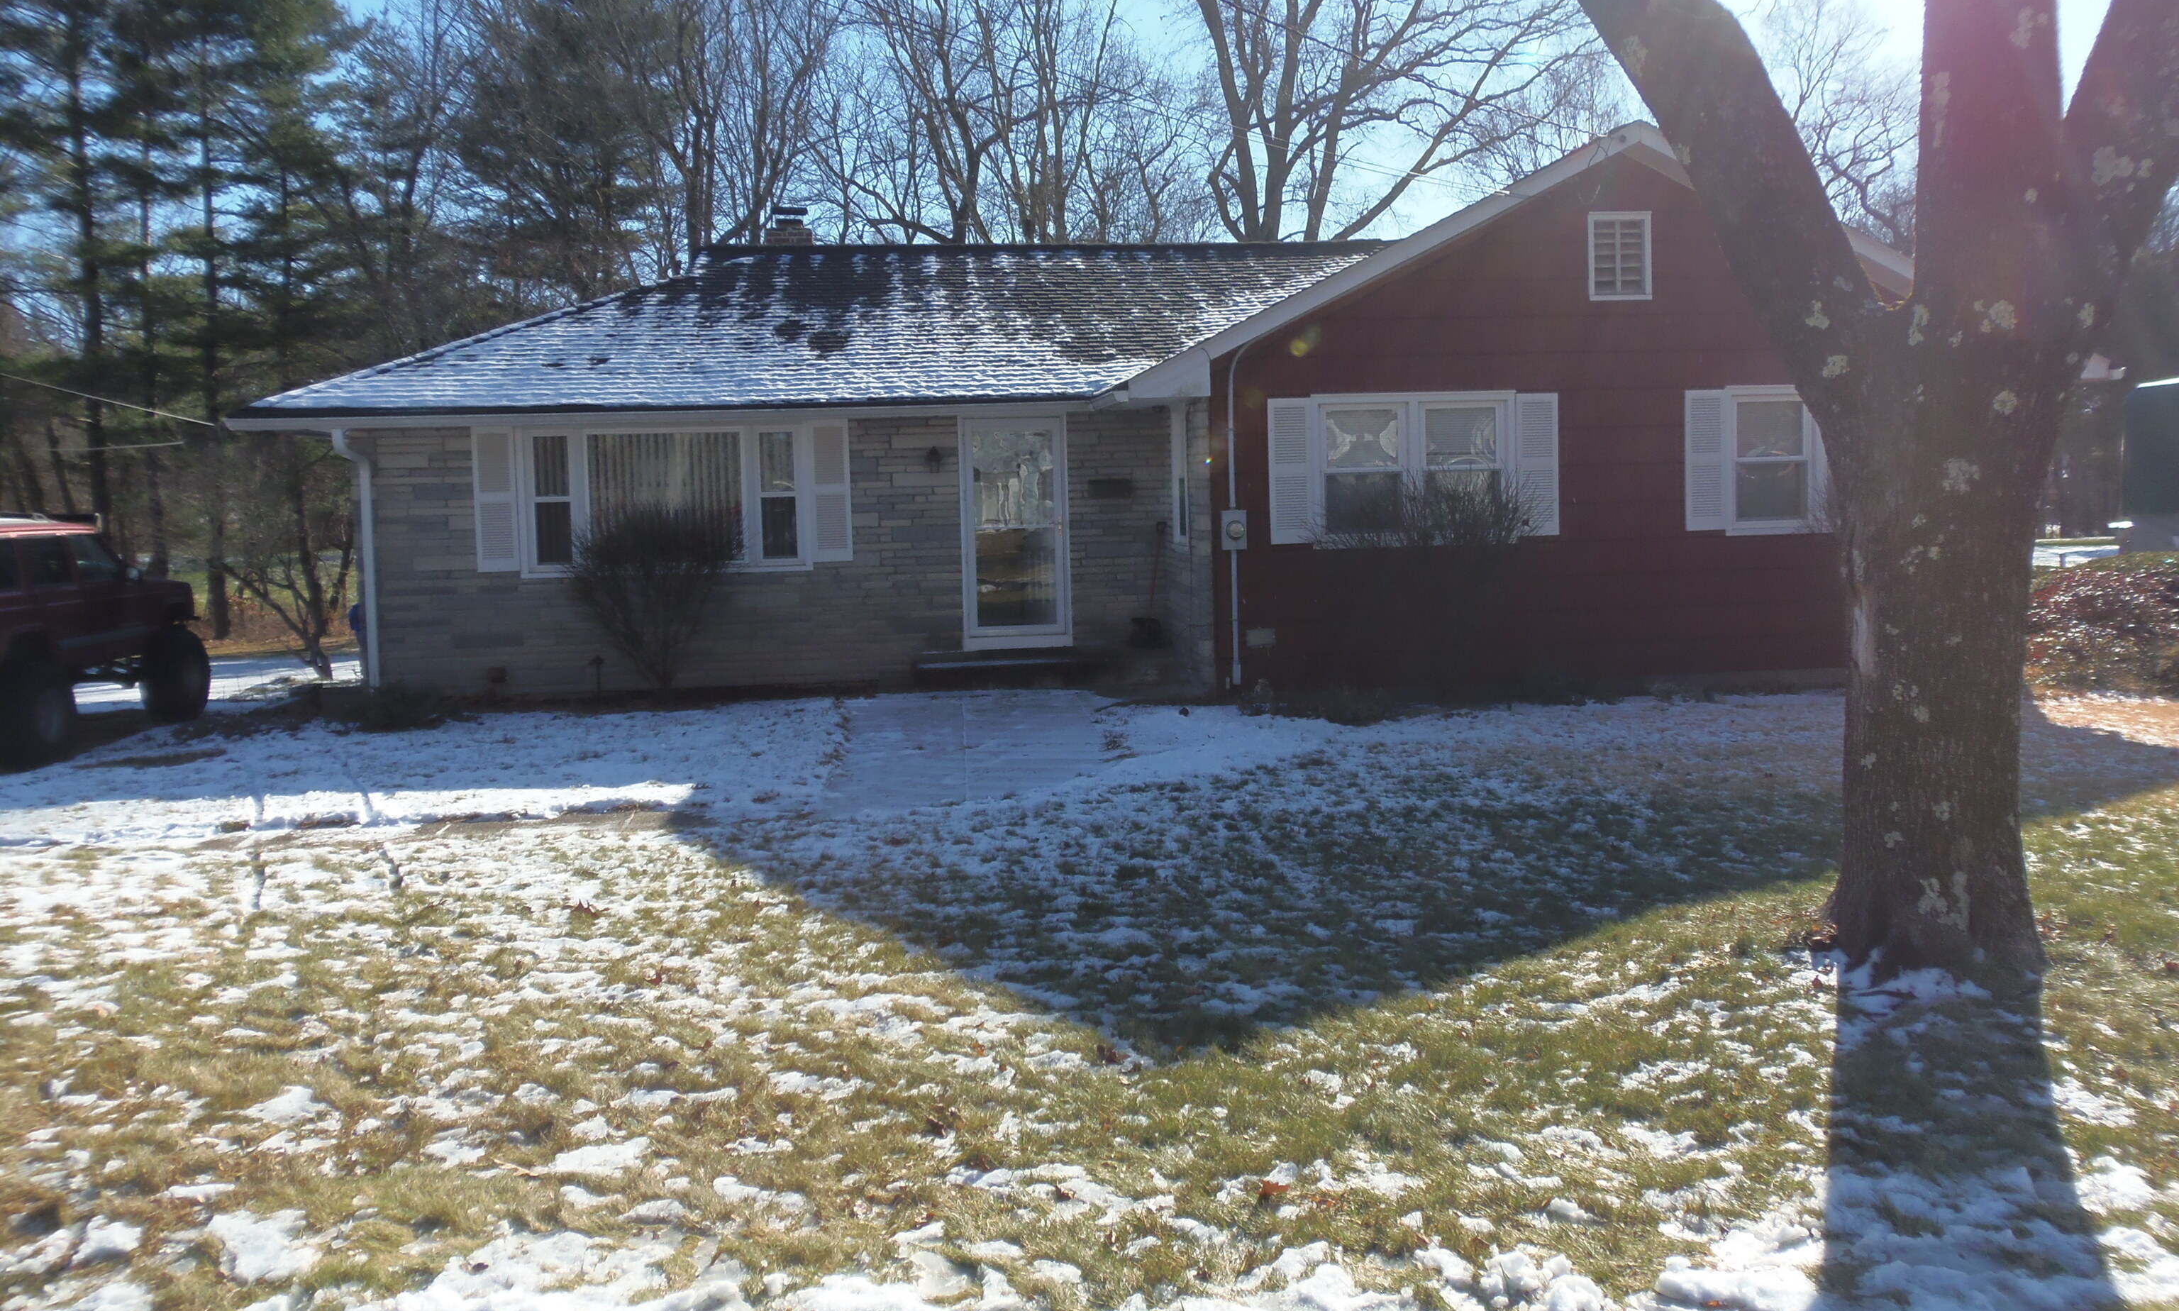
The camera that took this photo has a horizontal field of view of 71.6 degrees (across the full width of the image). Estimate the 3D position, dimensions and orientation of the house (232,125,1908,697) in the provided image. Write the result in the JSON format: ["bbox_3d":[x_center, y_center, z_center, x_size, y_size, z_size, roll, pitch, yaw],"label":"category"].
[{"bbox_3d":[0.359,-2.214,16.296,15.700,4.500,9.800,-2,4,-5],"label":"house"}]

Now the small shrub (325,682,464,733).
[{"bbox_3d":[-5.734,0.412,12.521,0.980,0.400,0.800,-2,4,-5],"label":"small shrub"}]

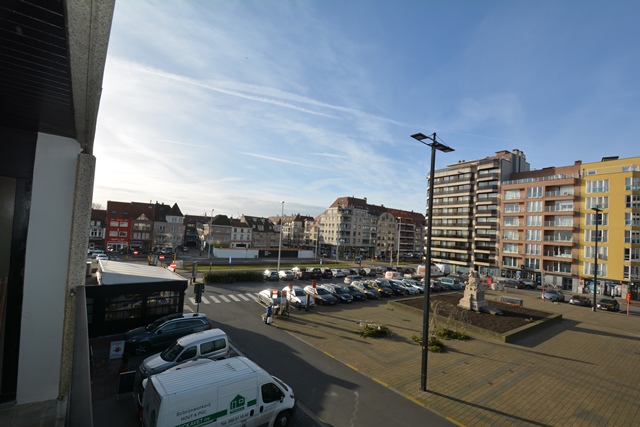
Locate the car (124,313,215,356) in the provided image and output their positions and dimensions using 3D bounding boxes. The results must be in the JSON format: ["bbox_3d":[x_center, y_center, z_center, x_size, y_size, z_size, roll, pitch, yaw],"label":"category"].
[{"bbox_3d":[-9.886,7.761,17.611,4.950,1.710,1.930,7,-5,-41],"label":"car"}]

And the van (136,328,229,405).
[{"bbox_3d":[-7.051,7.498,14.091,4.120,1.800,1.740,6,-4,-43],"label":"van"}]

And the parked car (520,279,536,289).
[{"bbox_3d":[41.331,13.983,52.783,4.100,1.500,1.760,6,-4,-35],"label":"parked car"}]

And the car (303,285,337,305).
[{"bbox_3d":[0.044,9.717,31.991,1.780,1.460,4.300,6,-5,-37],"label":"car"}]

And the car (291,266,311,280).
[{"bbox_3d":[-3.128,9.885,44.385,1.820,1.780,5.100,5,-4,-29],"label":"car"}]

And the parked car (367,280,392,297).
[{"bbox_3d":[8.380,10.738,38.421,1.740,1.500,4.000,6,-4,-35],"label":"parked car"}]

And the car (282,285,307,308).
[{"bbox_3d":[-2.255,9.056,28.722,1.770,1.470,4.200,5,-4,-33],"label":"car"}]

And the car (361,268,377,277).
[{"bbox_3d":[8.789,11.148,50.912,1.800,1.500,4.250,6,-4,-33],"label":"car"}]

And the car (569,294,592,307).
[{"bbox_3d":[38.327,12.746,39.145,4.100,1.450,1.760,6,-4,-34],"label":"car"}]

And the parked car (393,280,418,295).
[{"bbox_3d":[11.912,10.493,38.089,1.780,1.480,4.300,6,-5,-34],"label":"parked car"}]

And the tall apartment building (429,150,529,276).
[{"bbox_3d":[38.063,0.902,64.846,15.000,27.000,17.500,5,-4,-32],"label":"tall apartment building"}]

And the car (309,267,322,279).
[{"bbox_3d":[-1.623,10.838,48.867,1.800,1.650,4.300,6,-4,-35],"label":"car"}]

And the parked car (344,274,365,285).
[{"bbox_3d":[6.280,11.058,44.552,4.400,1.550,1.780,6,-4,-35],"label":"parked car"}]

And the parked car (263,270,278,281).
[{"bbox_3d":[-8.344,10.093,43.917,1.700,1.500,3.950,6,-4,-35],"label":"parked car"}]

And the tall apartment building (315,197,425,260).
[{"bbox_3d":[24.810,7.695,123.968,53.350,23.000,17.000,6,-4,-35],"label":"tall apartment building"}]

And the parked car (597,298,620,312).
[{"bbox_3d":[39.084,12.259,36.082,4.400,1.420,1.800,6,-5,-36],"label":"parked car"}]

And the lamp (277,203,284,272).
[{"bbox_3d":[-6.943,4.334,48.193,0.500,12.900,0.800,6,-5,-34],"label":"lamp"}]

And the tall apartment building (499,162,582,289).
[{"bbox_3d":[44.846,3.404,52.107,14.000,21.300,12.900,5,-4,-32],"label":"tall apartment building"}]

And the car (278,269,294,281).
[{"bbox_3d":[-5.435,9.852,43.364,1.770,1.470,4.250,5,-4,-32],"label":"car"}]

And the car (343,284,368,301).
[{"bbox_3d":[3.974,9.720,33.129,1.780,1.450,4.350,6,-5,-34],"label":"car"}]

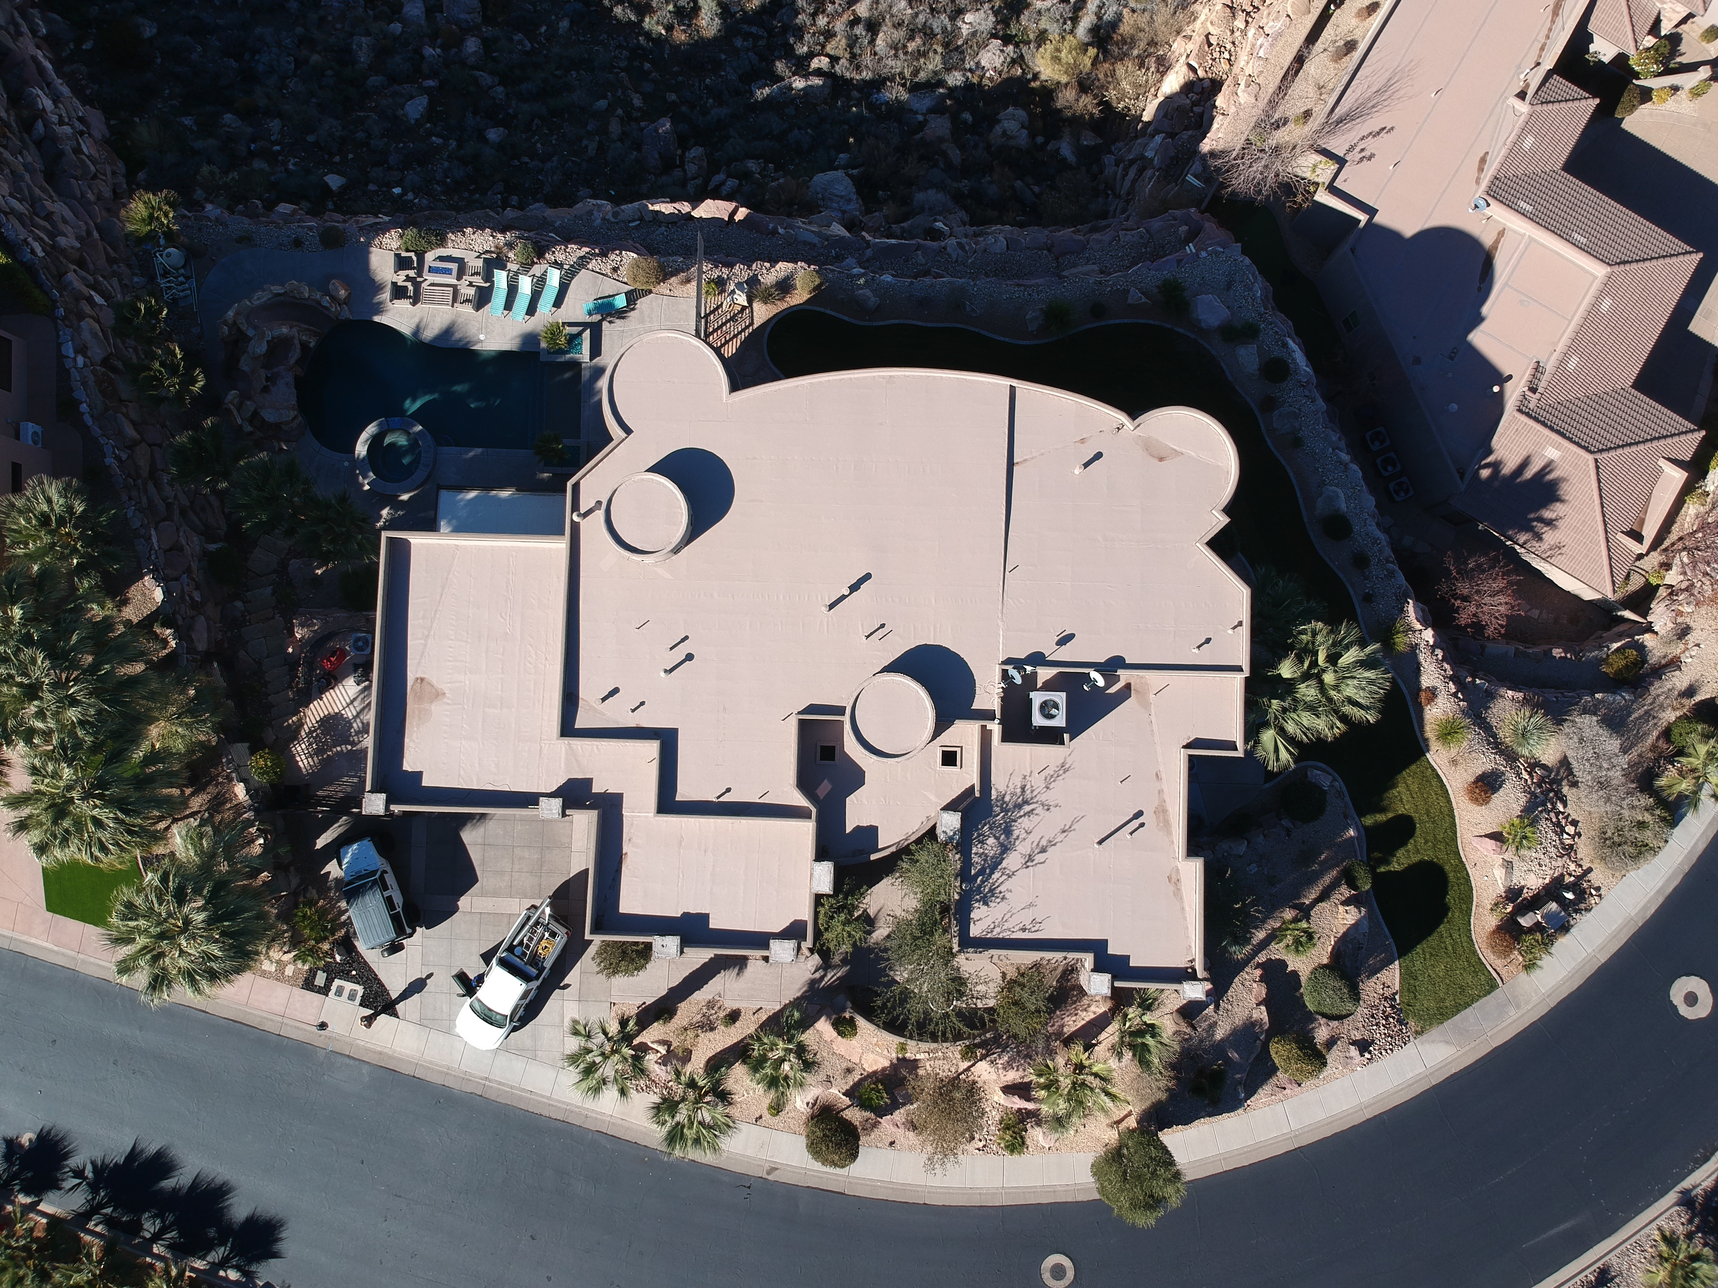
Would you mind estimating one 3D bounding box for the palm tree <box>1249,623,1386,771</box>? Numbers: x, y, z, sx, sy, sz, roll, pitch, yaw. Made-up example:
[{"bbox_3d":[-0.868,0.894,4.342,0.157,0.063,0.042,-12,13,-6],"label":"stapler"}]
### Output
[{"bbox_3d":[16.300,1.900,46.000,4.900,6.000,5.200,0,90,0],"label":"palm tree"}]

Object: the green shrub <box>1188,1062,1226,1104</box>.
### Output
[{"bbox_3d":[14.200,17.930,50.370,1.520,1.100,1.650,0,86,0],"label":"green shrub"}]

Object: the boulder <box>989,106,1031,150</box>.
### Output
[{"bbox_3d":[7.898,-27.115,65.188,2.100,1.500,2.100,0,86,0],"label":"boulder"}]

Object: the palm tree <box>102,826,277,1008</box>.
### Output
[{"bbox_3d":[-23.600,9.500,45.800,5.500,6.300,5.800,0,90,0],"label":"palm tree"}]

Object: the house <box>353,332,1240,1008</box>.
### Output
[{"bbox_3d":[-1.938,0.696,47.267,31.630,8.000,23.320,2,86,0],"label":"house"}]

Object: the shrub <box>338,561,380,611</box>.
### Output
[{"bbox_3d":[-20.438,-2.363,50.789,1.760,1.600,1.970,2,86,0],"label":"shrub"}]

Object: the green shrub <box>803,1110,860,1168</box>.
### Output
[{"bbox_3d":[-1.064,19.675,49.157,2.100,2.000,2.050,0,86,0],"label":"green shrub"}]

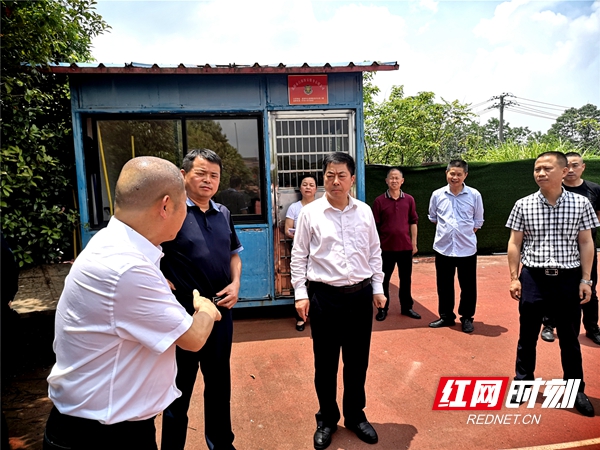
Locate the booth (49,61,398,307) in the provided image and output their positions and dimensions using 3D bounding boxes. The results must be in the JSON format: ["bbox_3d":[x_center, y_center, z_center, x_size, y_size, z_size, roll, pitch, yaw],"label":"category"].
[{"bbox_3d":[-0.802,-0.439,5.965,3.556,2.669,2.400,-3,5,-7],"label":"booth"}]

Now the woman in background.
[{"bbox_3d":[0.064,0.294,4.744,0.460,1.588,0.320,-2,5,6],"label":"woman in background"}]

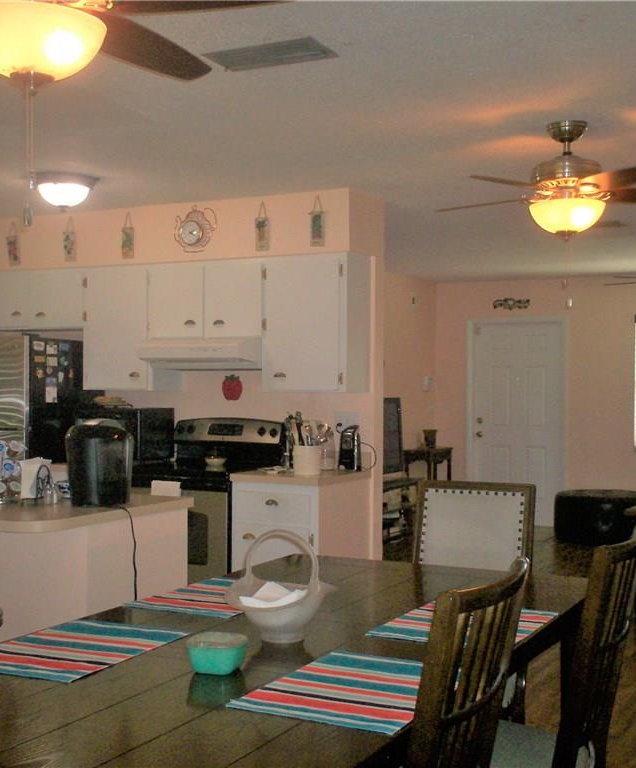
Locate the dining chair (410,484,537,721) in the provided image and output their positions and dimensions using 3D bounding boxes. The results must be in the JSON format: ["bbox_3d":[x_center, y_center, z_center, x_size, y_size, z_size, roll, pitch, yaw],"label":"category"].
[{"bbox_3d":[0.463,0.888,3.680,0.470,1.040,0.580,0,0,27],"label":"dining chair"}]

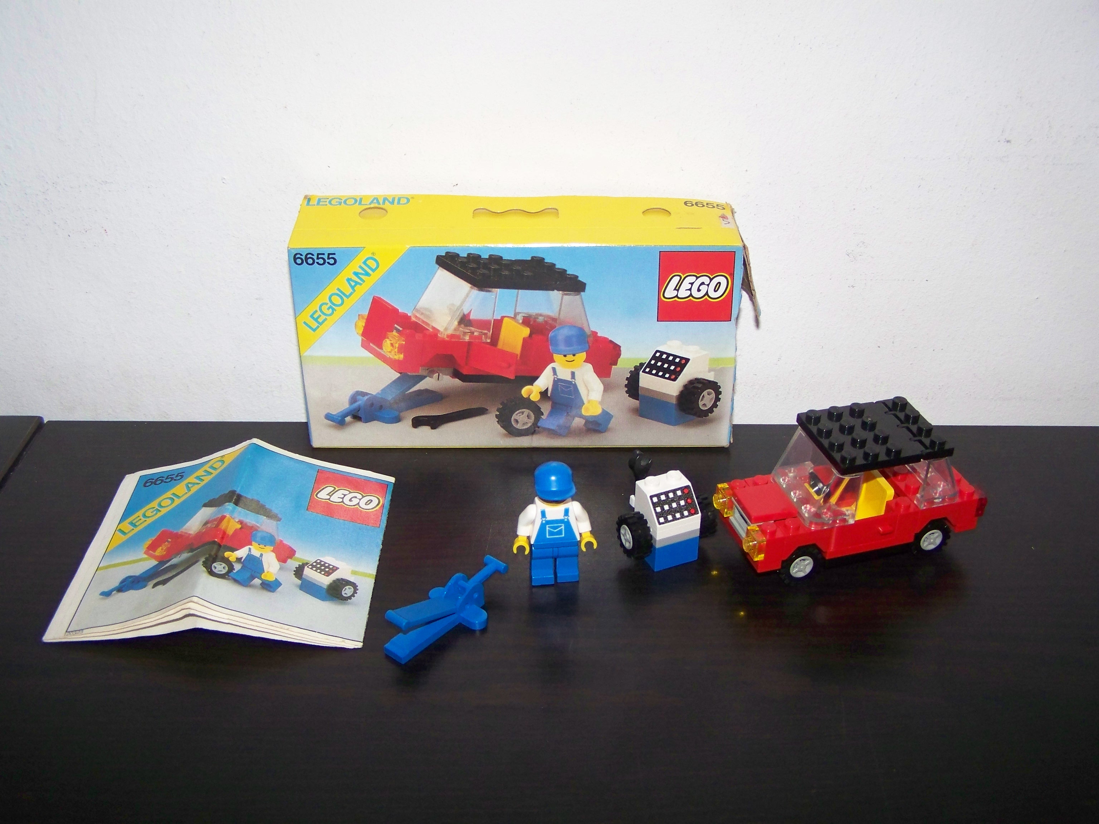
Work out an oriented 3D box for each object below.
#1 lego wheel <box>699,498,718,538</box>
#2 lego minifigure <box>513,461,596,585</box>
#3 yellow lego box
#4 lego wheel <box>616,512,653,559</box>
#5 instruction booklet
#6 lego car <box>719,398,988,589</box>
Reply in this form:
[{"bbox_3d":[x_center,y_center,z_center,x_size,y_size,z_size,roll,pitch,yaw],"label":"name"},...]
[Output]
[{"bbox_3d":[0.049,0.036,0.403,0.006,0.015,0.015,-13,36,-20],"label":"lego wheel"},{"bbox_3d":[0.002,0.036,0.380,0.027,0.043,0.015,-5,34,-8],"label":"lego minifigure"},{"bbox_3d":[-0.011,-0.033,0.450,0.156,0.083,0.042,0,33,-1],"label":"yellow lego box"},{"bbox_3d":[0.028,0.041,0.395,0.006,0.015,0.015,-13,36,-20],"label":"lego wheel"},{"bbox_3d":[-0.105,0.040,0.397,0.098,0.017,0.086,1,33,0],"label":"instruction booklet"},{"bbox_3d":[0.101,0.024,0.401,0.085,0.043,0.037,-9,34,-14],"label":"lego car"}]

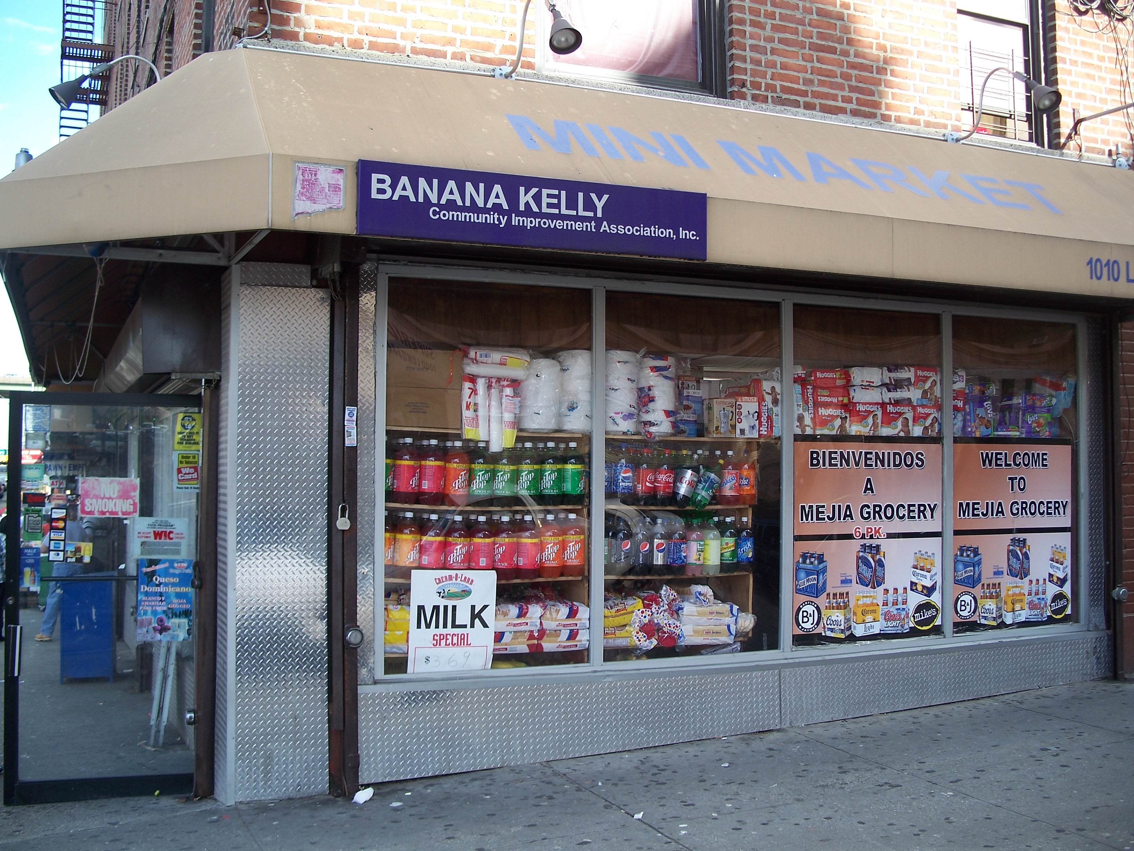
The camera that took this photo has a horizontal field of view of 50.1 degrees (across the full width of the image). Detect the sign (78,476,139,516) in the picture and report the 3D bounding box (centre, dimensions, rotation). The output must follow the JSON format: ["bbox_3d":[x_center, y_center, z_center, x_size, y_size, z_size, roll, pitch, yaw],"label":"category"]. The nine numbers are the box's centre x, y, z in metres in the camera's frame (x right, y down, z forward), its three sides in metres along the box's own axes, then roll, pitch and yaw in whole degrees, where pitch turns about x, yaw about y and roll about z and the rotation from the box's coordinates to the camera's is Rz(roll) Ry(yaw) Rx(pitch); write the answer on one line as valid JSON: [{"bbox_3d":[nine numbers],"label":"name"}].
[{"bbox_3d":[-2.267,0.355,6.000,0.282,0.195,0.010,1,-1,-12],"label":"sign"}]

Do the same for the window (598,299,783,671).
[{"bbox_3d":[0.700,0.275,6.730,1.110,1.980,0.060,1,-2,-24],"label":"window"}]

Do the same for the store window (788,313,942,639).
[{"bbox_3d":[1.800,0.293,7.220,1.090,1.970,0.060,1,-2,-24],"label":"store window"}]

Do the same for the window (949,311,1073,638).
[{"bbox_3d":[2.855,0.310,7.700,1.040,1.970,0.060,1,-2,-24],"label":"window"}]

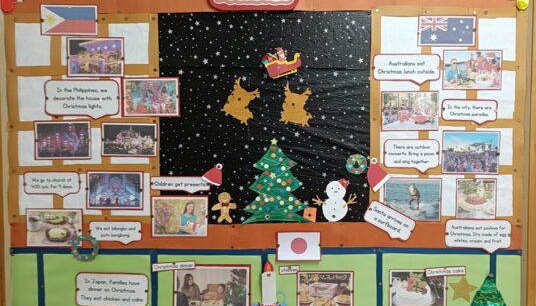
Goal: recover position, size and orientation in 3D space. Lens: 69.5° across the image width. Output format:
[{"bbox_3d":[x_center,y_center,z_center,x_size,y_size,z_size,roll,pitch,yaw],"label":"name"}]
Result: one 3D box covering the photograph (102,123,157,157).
[{"bbox_3d":[-0.493,-0.046,1.375,0.197,0.118,0.008,1,2,0],"label":"photograph"}]

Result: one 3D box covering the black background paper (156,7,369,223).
[{"bbox_3d":[-0.010,-0.117,1.328,0.728,0.726,0.010,0,2,0],"label":"black background paper"}]

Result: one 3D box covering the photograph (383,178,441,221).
[{"bbox_3d":[0.499,0.162,1.335,0.201,0.149,0.008,0,2,0],"label":"photograph"}]

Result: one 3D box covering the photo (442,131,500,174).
[{"bbox_3d":[0.727,-0.001,1.377,0.204,0.154,0.008,1,2,0],"label":"photo"}]

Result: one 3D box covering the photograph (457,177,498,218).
[{"bbox_3d":[0.748,0.171,1.382,0.145,0.156,0.008,1,2,0],"label":"photograph"}]

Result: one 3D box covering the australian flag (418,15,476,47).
[{"bbox_3d":[0.612,-0.415,1.318,0.196,0.102,0.008,1,2,0],"label":"australian flag"}]

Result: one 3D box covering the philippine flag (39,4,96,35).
[{"bbox_3d":[-0.664,-0.444,1.289,0.195,0.102,0.008,0,2,0],"label":"philippine flag"}]

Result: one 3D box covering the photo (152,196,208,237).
[{"bbox_3d":[-0.315,0.229,1.383,0.200,0.146,0.008,1,2,0],"label":"photo"}]

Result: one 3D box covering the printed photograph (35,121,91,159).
[{"bbox_3d":[-0.693,-0.040,1.301,0.193,0.128,0.008,0,2,0],"label":"printed photograph"}]

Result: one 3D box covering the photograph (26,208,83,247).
[{"bbox_3d":[-0.766,0.270,1.385,0.201,0.136,0.008,0,2,0],"label":"photograph"}]

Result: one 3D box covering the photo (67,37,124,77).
[{"bbox_3d":[-0.589,-0.327,1.323,0.195,0.132,0.008,0,2,0],"label":"photo"}]

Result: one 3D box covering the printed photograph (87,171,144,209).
[{"bbox_3d":[-0.545,0.136,1.381,0.202,0.137,0.008,1,2,0],"label":"printed photograph"}]

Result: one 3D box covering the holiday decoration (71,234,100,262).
[{"bbox_3d":[-0.656,0.342,1.383,0.098,0.101,0.015,0,2,0],"label":"holiday decoration"}]

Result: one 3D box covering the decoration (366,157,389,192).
[{"bbox_3d":[0.373,0.074,1.298,0.079,0.117,0.010,0,2,0],"label":"decoration"}]

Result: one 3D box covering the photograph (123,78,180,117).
[{"bbox_3d":[-0.401,-0.190,1.326,0.199,0.133,0.008,0,2,0],"label":"photograph"}]

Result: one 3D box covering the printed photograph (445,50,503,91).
[{"bbox_3d":[0.685,-0.276,1.287,0.200,0.132,0.008,0,2,0],"label":"printed photograph"}]

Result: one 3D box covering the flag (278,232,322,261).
[{"bbox_3d":[0.105,0.318,1.308,0.153,0.103,0.008,0,2,0],"label":"flag"}]

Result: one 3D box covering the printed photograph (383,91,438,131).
[{"bbox_3d":[0.508,-0.148,1.372,0.202,0.140,0.008,0,2,0],"label":"printed photograph"}]

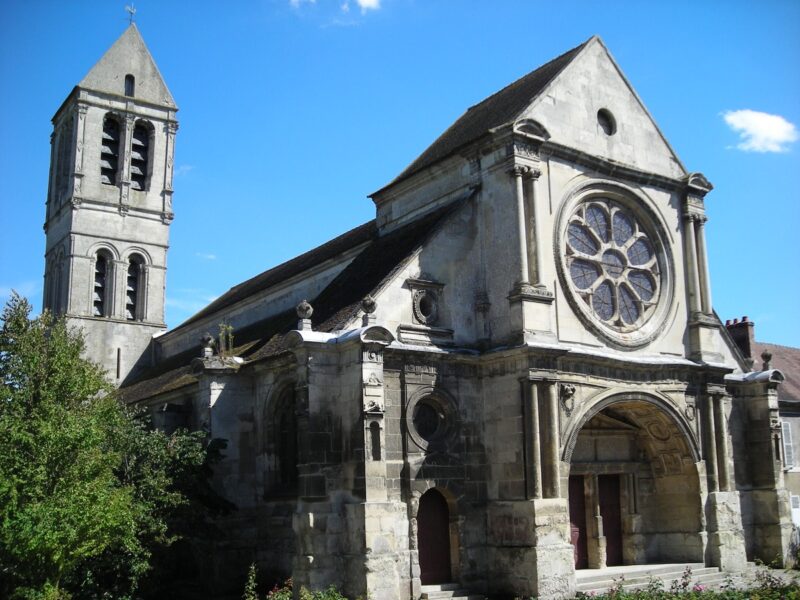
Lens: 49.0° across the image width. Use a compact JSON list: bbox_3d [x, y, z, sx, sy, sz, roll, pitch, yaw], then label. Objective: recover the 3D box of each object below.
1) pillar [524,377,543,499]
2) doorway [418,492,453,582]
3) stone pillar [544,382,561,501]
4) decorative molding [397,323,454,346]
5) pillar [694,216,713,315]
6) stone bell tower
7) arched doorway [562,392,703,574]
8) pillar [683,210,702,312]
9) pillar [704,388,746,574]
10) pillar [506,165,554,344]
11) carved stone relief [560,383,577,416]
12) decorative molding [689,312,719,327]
[{"bbox_3d":[3.675,3.841,24.137,0.361,3.186,0.361,-1,-12,0],"label":"pillar"},{"bbox_3d":[0.939,6.435,23.978,1.074,2.526,0.141,7,-15,-34],"label":"doorway"},{"bbox_3d":[4.265,3.918,24.546,0.334,3.168,0.334,-1,-12,0],"label":"stone pillar"},{"bbox_3d":[0.742,1.011,24.787,1.936,0.502,0.352,7,-15,-34],"label":"decorative molding"},{"bbox_3d":[10.479,-1.226,30.253,0.343,3.476,0.343,7,-15,-34],"label":"pillar"},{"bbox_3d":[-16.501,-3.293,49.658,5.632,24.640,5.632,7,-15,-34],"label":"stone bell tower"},{"bbox_3d":[6.619,5.500,26.647,6.028,5.104,1.408,7,-15,-34],"label":"arched doorway"},{"bbox_3d":[9.983,-1.265,29.904,0.343,3.520,0.343,7,-15,-34],"label":"pillar"},{"bbox_3d":[10.410,5.753,28.664,1.276,5.808,0.686,7,-15,-34],"label":"pillar"},{"bbox_3d":[3.747,-1.310,25.517,1.232,5.280,0.660,7,-15,-34],"label":"pillar"},{"bbox_3d":[4.873,2.875,25.232,0.572,0.968,0.220,7,-15,-34],"label":"carved stone relief"},{"bbox_3d":[10.196,0.712,29.613,1.188,0.422,0.528,7,-15,-34],"label":"decorative molding"}]

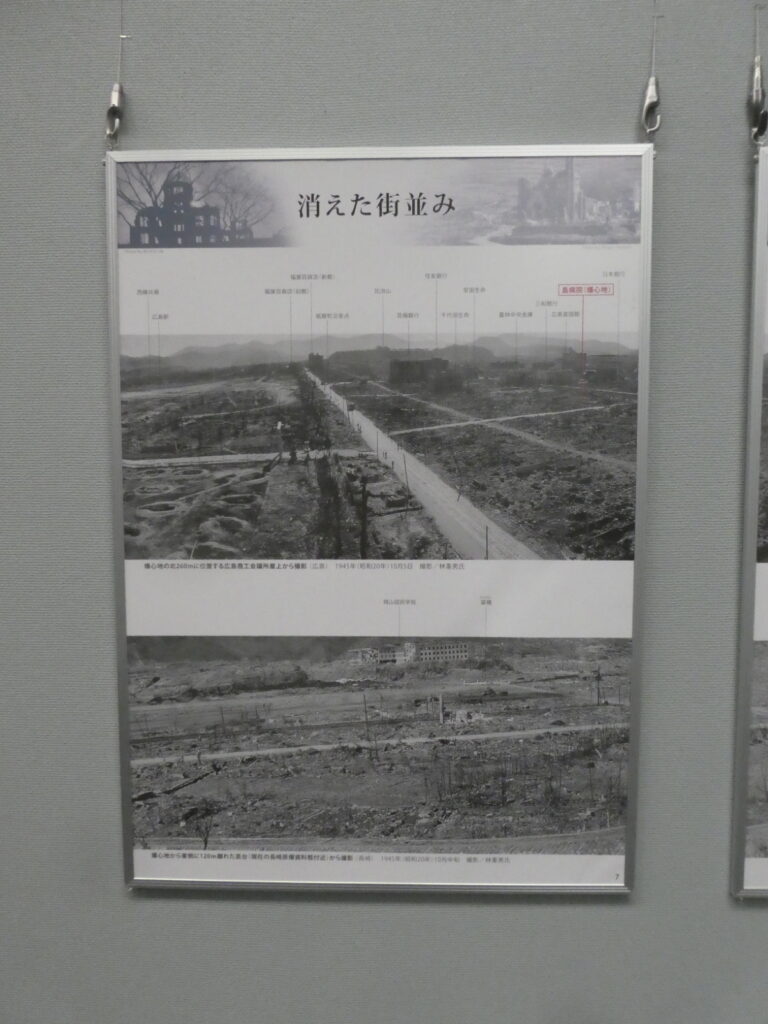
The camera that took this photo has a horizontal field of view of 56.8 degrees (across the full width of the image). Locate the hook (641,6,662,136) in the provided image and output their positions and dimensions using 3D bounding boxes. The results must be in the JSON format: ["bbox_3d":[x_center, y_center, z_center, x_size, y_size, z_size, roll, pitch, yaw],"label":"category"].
[{"bbox_3d":[0.268,-0.441,0.711,0.020,0.122,0.015,0,3,2],"label":"hook"}]

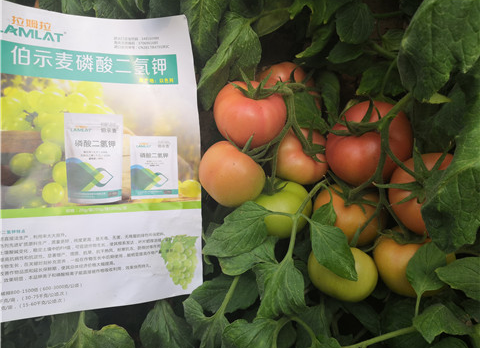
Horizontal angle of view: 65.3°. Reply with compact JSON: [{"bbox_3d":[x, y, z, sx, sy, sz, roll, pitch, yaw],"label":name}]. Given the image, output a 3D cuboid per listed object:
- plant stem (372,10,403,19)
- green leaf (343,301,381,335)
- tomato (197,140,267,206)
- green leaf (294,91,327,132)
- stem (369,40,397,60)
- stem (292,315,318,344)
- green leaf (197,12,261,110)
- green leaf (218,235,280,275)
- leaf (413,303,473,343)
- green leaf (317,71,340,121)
[{"bbox_3d":[0.188,-0.202,0.475,0.037,0.007,0.007,-6,12,1],"label":"plant stem"},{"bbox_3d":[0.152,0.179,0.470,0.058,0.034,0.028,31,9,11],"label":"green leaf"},{"bbox_3d":[-0.009,-0.001,0.405,0.072,0.068,0.072,27,12,-5],"label":"tomato"},{"bbox_3d":[0.078,-0.068,0.410,0.038,0.045,0.020,-12,-6,2],"label":"green leaf"},{"bbox_3d":[0.182,-0.157,0.475,0.044,0.009,0.009,32,-14,18],"label":"stem"},{"bbox_3d":[0.069,0.164,0.395,0.027,0.032,0.014,0,6,0],"label":"stem"},{"bbox_3d":[-0.010,-0.120,0.395,0.054,0.102,0.028,26,6,15],"label":"green leaf"},{"bbox_3d":[0.007,0.082,0.375,0.061,0.040,0.024,-15,0,-1],"label":"green leaf"},{"bbox_3d":[0.211,0.155,0.390,0.062,0.042,0.032,0,6,0],"label":"leaf"},{"bbox_3d":[0.099,-0.087,0.420,0.026,0.058,0.022,-12,-6,3],"label":"green leaf"}]

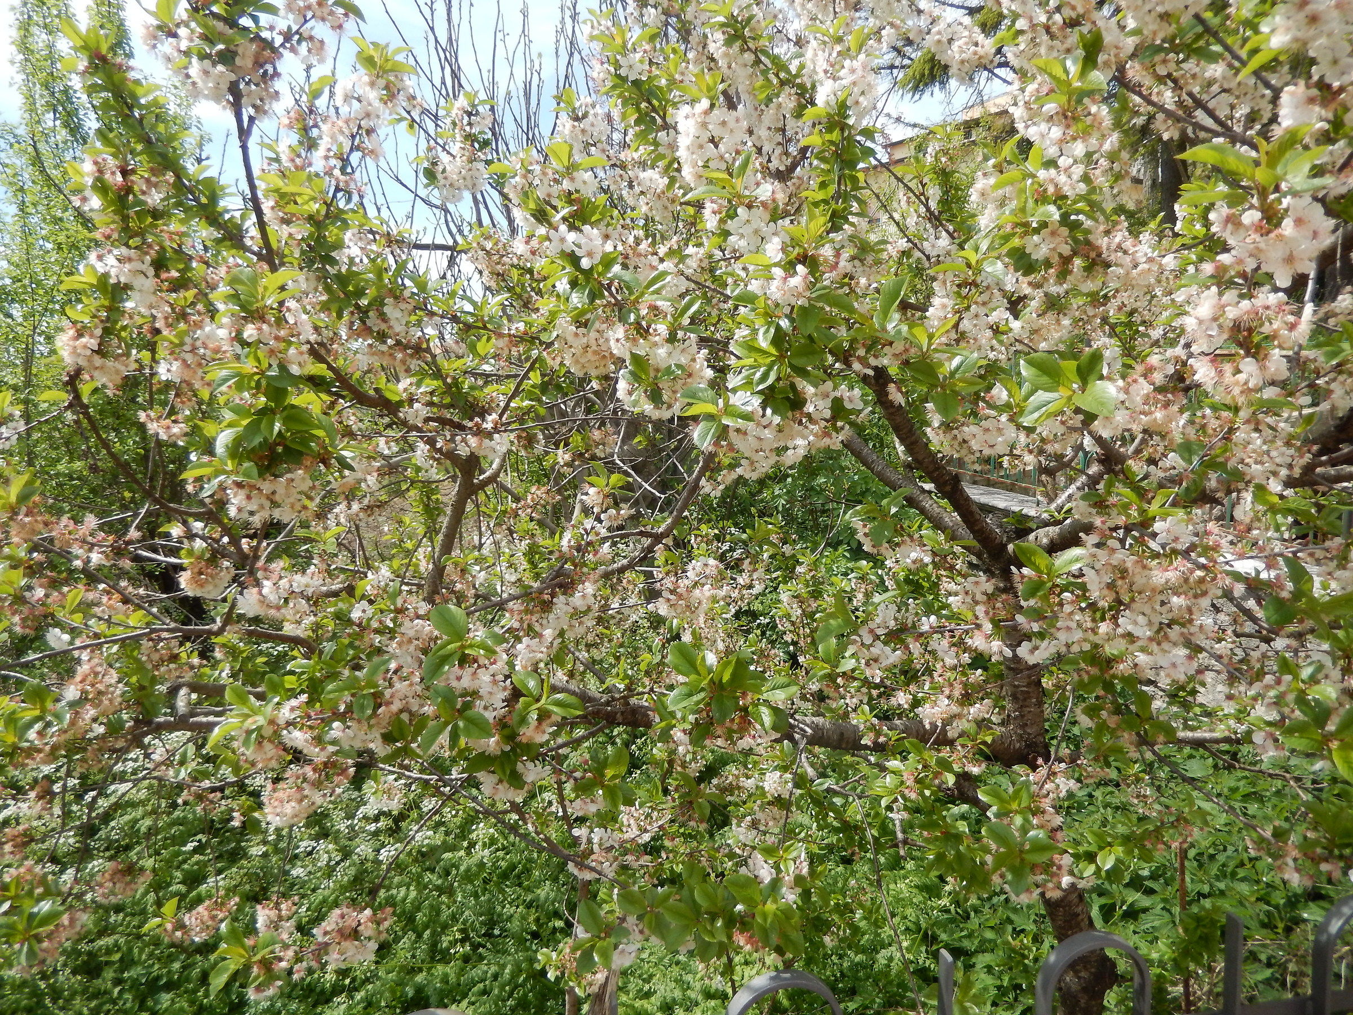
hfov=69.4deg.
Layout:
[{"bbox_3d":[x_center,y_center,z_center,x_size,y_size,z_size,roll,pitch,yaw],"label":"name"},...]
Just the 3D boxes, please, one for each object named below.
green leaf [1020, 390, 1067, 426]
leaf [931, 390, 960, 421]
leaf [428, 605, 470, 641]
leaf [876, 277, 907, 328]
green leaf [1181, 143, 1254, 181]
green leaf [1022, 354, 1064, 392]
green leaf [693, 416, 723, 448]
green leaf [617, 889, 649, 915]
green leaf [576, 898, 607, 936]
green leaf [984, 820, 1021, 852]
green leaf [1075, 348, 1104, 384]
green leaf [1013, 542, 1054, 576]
[{"bbox_3d":[0.420,-0.114,1.120,0.065,0.028,0.014,-32,-6,5],"label":"green leaf"},{"bbox_3d":[0.328,-0.123,1.180,0.033,0.048,0.011,-1,-37,16],"label":"leaf"},{"bbox_3d":[-0.268,0.138,1.150,0.035,0.055,0.011,-47,20,-14],"label":"leaf"},{"bbox_3d":[0.266,-0.248,1.180,0.025,0.065,0.013,23,26,7],"label":"leaf"},{"bbox_3d":[0.443,-0.278,0.800,0.065,0.014,0.030,19,-24,11],"label":"green leaf"},{"bbox_3d":[0.425,-0.153,1.130,0.065,0.037,0.011,34,18,-2],"label":"green leaf"},{"bbox_3d":[0.042,-0.092,1.220,0.026,0.050,0.011,38,-25,-1],"label":"green leaf"},{"bbox_3d":[-0.058,0.519,1.280,0.050,0.032,0.011,37,-21,-15],"label":"green leaf"},{"bbox_3d":[-0.110,0.532,1.270,0.028,0.054,0.011,-31,3,-16],"label":"green leaf"},{"bbox_3d":[0.425,0.432,1.280,0.059,0.029,0.011,39,-3,5],"label":"green leaf"},{"bbox_3d":[0.480,-0.162,1.130,0.026,0.050,0.011,24,41,18],"label":"green leaf"},{"bbox_3d":[0.457,0.066,1.250,0.067,0.028,0.011,37,10,-2],"label":"green leaf"}]

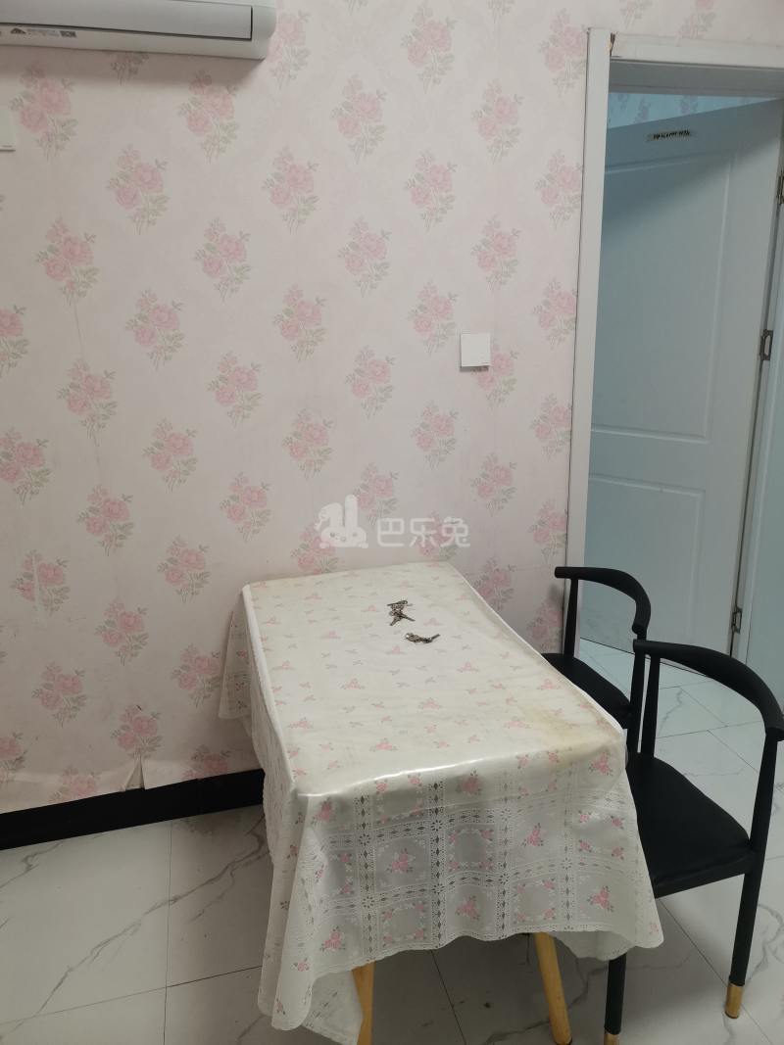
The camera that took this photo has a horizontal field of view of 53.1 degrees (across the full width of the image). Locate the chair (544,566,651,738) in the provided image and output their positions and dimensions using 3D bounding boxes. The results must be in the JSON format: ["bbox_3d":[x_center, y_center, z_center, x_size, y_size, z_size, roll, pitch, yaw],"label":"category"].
[{"bbox_3d":[0.434,0.521,2.144,0.460,0.737,0.470,-5,17,-13],"label":"chair"}]

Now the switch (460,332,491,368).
[{"bbox_3d":[0.235,-0.475,2.169,0.086,0.086,0.011,-5,17,-13],"label":"switch"}]

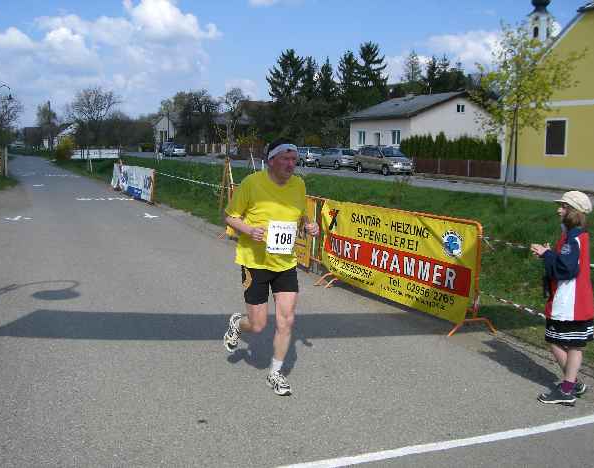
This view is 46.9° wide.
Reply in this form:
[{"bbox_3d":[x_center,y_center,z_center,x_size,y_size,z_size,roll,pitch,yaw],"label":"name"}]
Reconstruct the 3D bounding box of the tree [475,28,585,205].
[{"bbox_3d":[6.289,-3.186,18.542,2.950,4.900,2.800,2,8,18],"label":"tree"}]

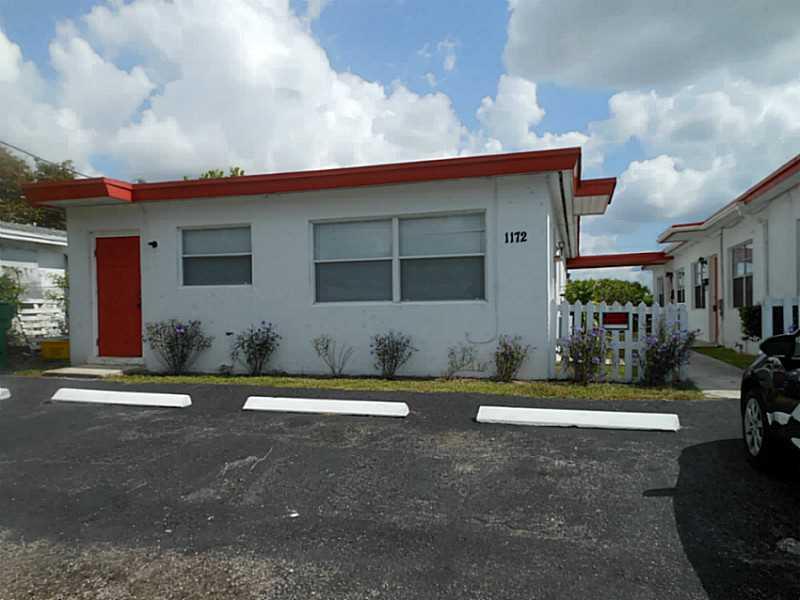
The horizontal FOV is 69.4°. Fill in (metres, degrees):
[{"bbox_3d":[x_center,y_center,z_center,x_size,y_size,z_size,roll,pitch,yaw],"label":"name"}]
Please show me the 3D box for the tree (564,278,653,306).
[{"bbox_3d":[7.786,0.208,22.000,4.000,2.050,2.600,-1,-1,17],"label":"tree"}]

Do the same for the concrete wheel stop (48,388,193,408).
[{"bbox_3d":[-3.308,1.159,6.850,1.830,0.120,0.160,-1,-1,15],"label":"concrete wheel stop"}]

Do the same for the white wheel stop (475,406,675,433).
[{"bbox_3d":[1.678,1.136,5.540,1.830,0.120,0.160,-1,-1,15],"label":"white wheel stop"}]

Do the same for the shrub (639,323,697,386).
[{"bbox_3d":[3.321,0.667,7.200,0.680,0.770,0.640,-1,-1,17],"label":"shrub"}]

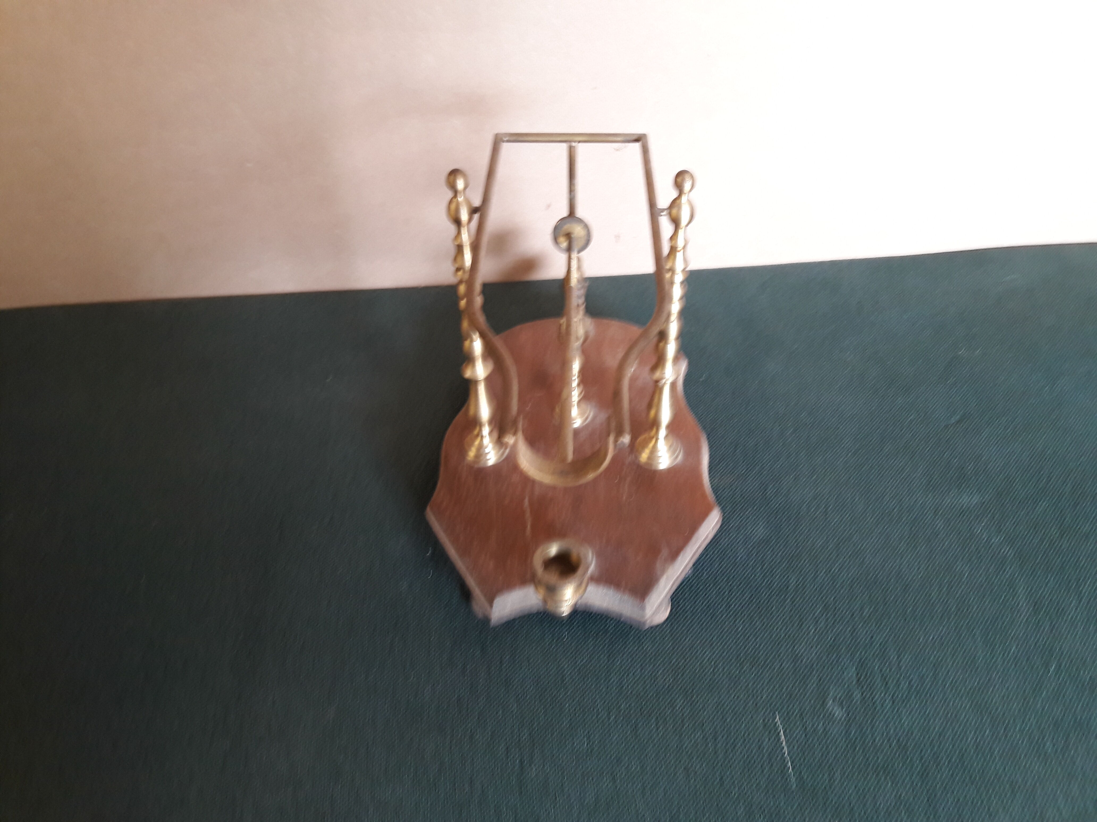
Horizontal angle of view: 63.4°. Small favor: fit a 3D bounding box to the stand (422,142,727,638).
[{"bbox_3d":[0.015,-0.049,0.503,0.175,0.242,0.256,0,43,1],"label":"stand"}]

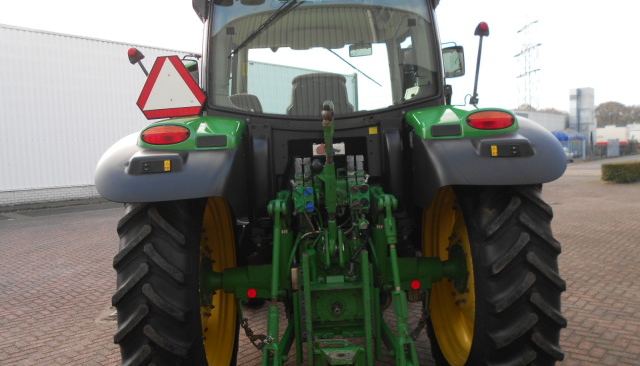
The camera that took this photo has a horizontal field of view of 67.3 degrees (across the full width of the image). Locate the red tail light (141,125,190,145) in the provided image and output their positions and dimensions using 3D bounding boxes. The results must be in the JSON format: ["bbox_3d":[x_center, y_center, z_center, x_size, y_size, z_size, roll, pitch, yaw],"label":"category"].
[{"bbox_3d":[-0.844,-0.261,2.630,0.260,0.102,0.065,-2,4,-1],"label":"red tail light"}]

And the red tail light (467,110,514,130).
[{"bbox_3d":[0.944,-0.351,2.660,0.260,0.102,0.065,-2,4,-1],"label":"red tail light"}]

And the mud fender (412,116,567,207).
[{"bbox_3d":[0.867,-0.186,2.777,0.695,0.480,0.780,-2,4,-1],"label":"mud fender"}]

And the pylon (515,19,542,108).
[{"bbox_3d":[69.399,-33.618,160.000,5.500,41.000,17.000,-3,4,-4],"label":"pylon"}]

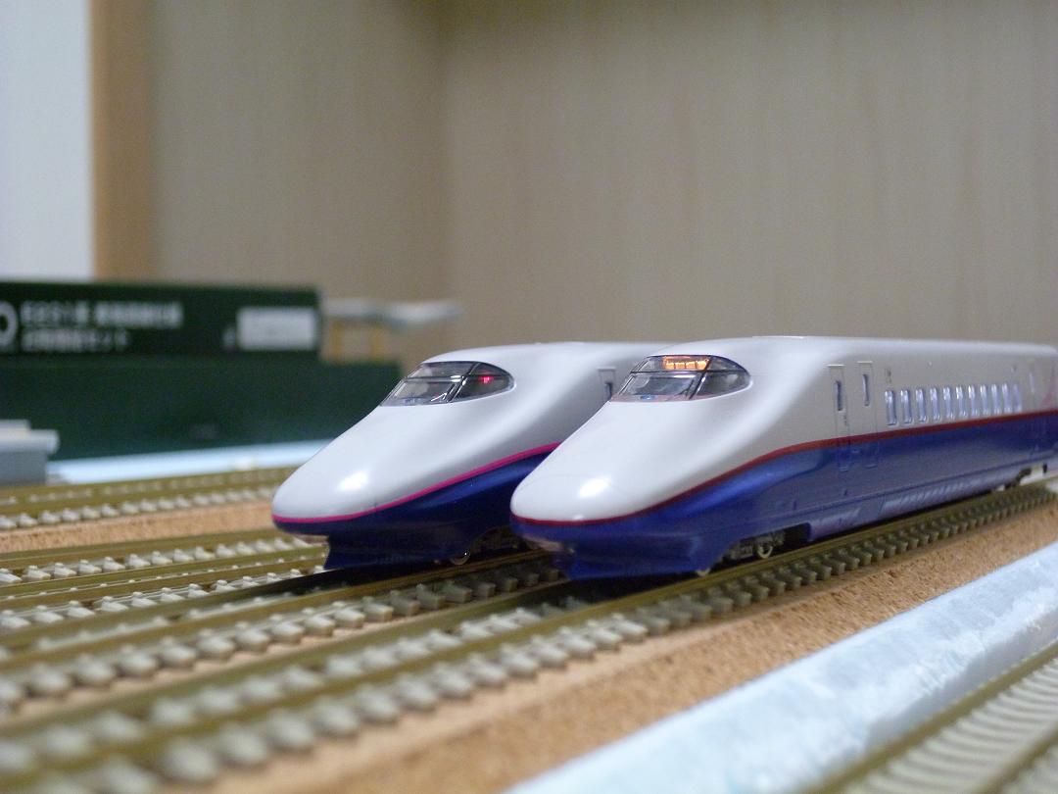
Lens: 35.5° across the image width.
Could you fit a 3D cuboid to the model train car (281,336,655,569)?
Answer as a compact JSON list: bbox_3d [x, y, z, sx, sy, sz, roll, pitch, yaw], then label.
[{"bbox_3d":[0.017,0.004,0.219,0.021,0.023,0.160,-1,1,29],"label":"model train car"}]

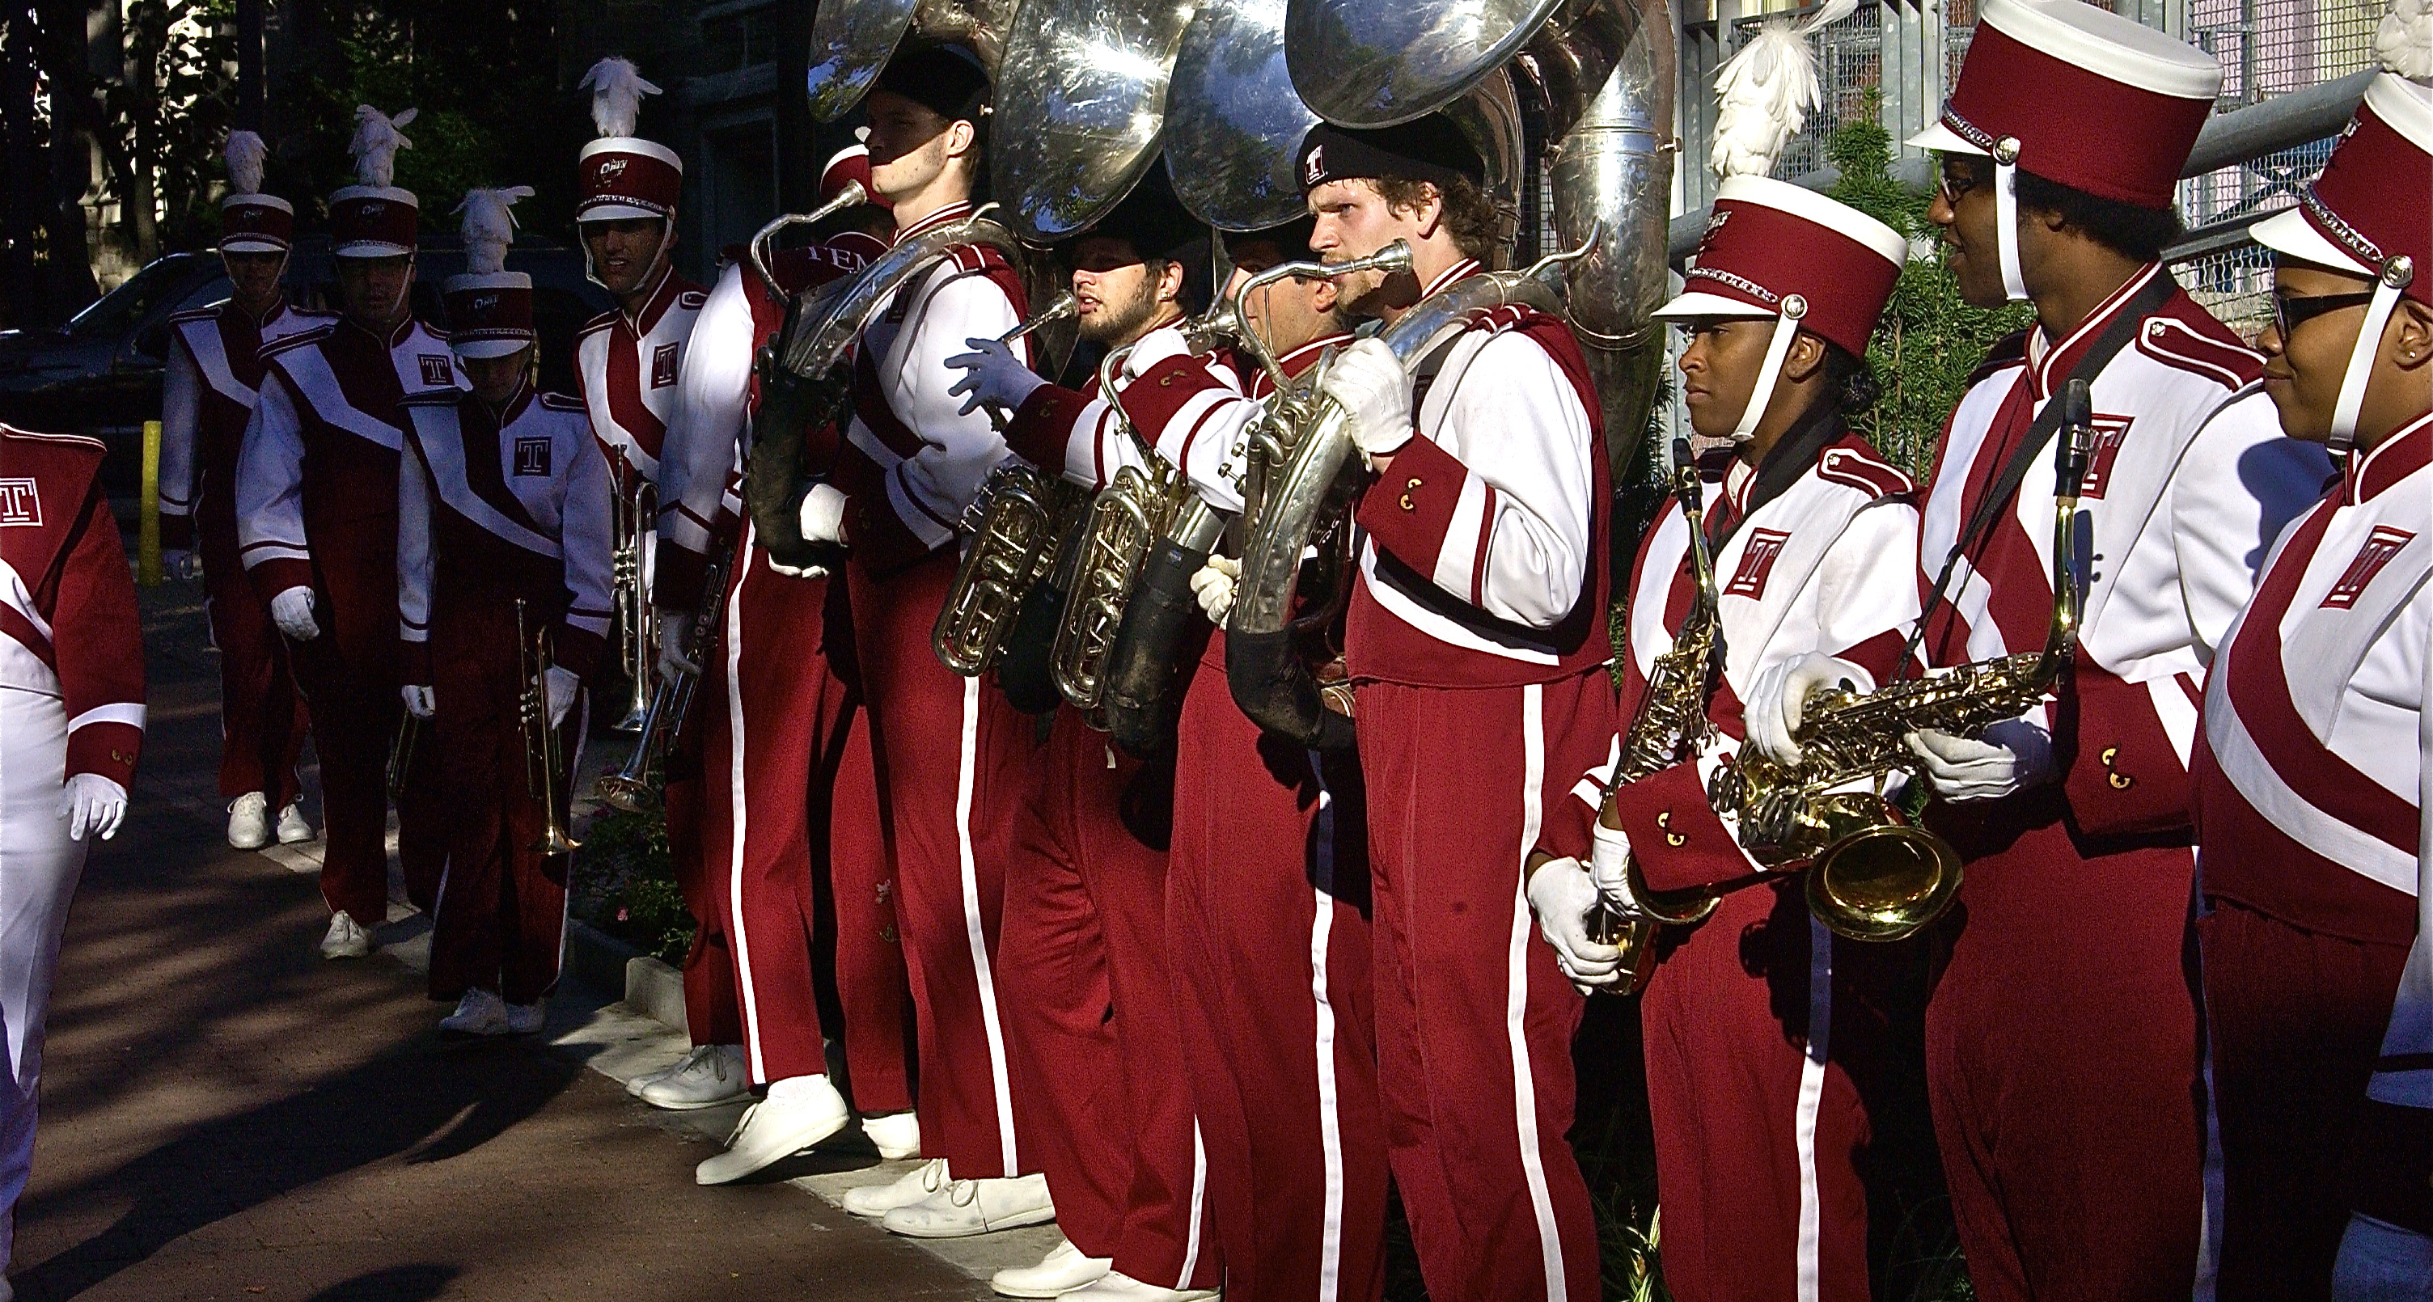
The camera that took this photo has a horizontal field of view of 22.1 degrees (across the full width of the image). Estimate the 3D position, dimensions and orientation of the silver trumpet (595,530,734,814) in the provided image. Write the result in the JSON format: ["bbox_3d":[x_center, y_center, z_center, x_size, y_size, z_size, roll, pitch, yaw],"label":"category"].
[{"bbox_3d":[-0.950,0.015,10.930,0.125,0.530,0.160,19,-24,0],"label":"silver trumpet"}]

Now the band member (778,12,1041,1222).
[{"bbox_3d":[-0.495,-0.030,10.669,0.420,2.001,0.500,-2,5,-18],"label":"band member"}]

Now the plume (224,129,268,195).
[{"bbox_3d":[-2.602,-1.308,16.738,0.115,0.185,0.115,-1,5,-7],"label":"plume"}]

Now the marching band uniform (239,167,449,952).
[{"bbox_3d":[-2.048,-0.222,14.720,0.520,1.797,0.520,-2,5,-8],"label":"marching band uniform"}]

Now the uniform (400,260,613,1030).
[{"bbox_3d":[-1.502,-0.090,13.161,0.470,1.760,0.360,-1,5,-3],"label":"uniform"}]

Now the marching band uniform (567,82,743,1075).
[{"bbox_3d":[-1.060,-0.141,12.107,0.380,2.014,0.480,-3,5,-30],"label":"marching band uniform"}]

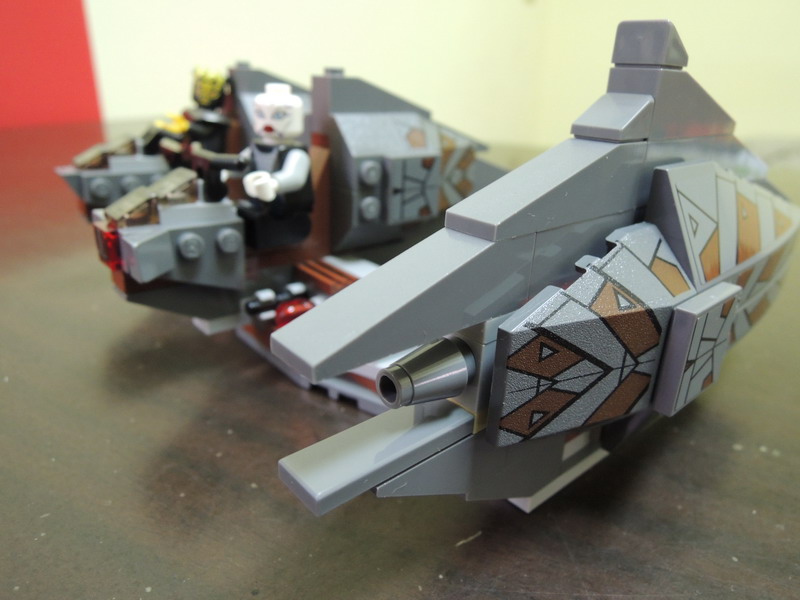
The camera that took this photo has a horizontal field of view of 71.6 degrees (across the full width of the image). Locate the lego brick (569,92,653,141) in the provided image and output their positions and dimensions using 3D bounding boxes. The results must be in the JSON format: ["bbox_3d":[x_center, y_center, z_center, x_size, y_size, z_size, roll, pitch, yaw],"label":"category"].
[{"bbox_3d":[0.030,-0.026,0.078,0.008,0.006,0.008,-16,29,-38],"label":"lego brick"}]

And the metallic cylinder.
[{"bbox_3d":[0.003,0.010,0.068,0.011,0.008,0.008,-16,29,-38],"label":"metallic cylinder"}]

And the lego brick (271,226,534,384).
[{"bbox_3d":[0.002,-0.002,0.062,0.032,0.010,0.008,-16,29,-38],"label":"lego brick"}]

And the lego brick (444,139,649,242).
[{"bbox_3d":[0.020,-0.016,0.073,0.032,0.010,0.008,-16,29,-38],"label":"lego brick"}]

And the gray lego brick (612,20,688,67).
[{"bbox_3d":[0.036,-0.036,0.079,0.008,0.006,0.008,-16,29,-38],"label":"gray lego brick"}]

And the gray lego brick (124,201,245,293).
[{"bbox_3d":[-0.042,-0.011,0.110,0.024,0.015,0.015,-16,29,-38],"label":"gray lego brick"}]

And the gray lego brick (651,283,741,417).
[{"bbox_3d":[0.044,0.007,0.082,0.016,0.016,0.003,-16,29,-38],"label":"gray lego brick"}]

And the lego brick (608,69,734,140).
[{"bbox_3d":[0.045,-0.032,0.090,0.032,0.010,0.008,-16,29,-38],"label":"lego brick"}]

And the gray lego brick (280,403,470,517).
[{"bbox_3d":[-0.002,0.018,0.067,0.024,0.003,0.008,-16,29,-38],"label":"gray lego brick"}]

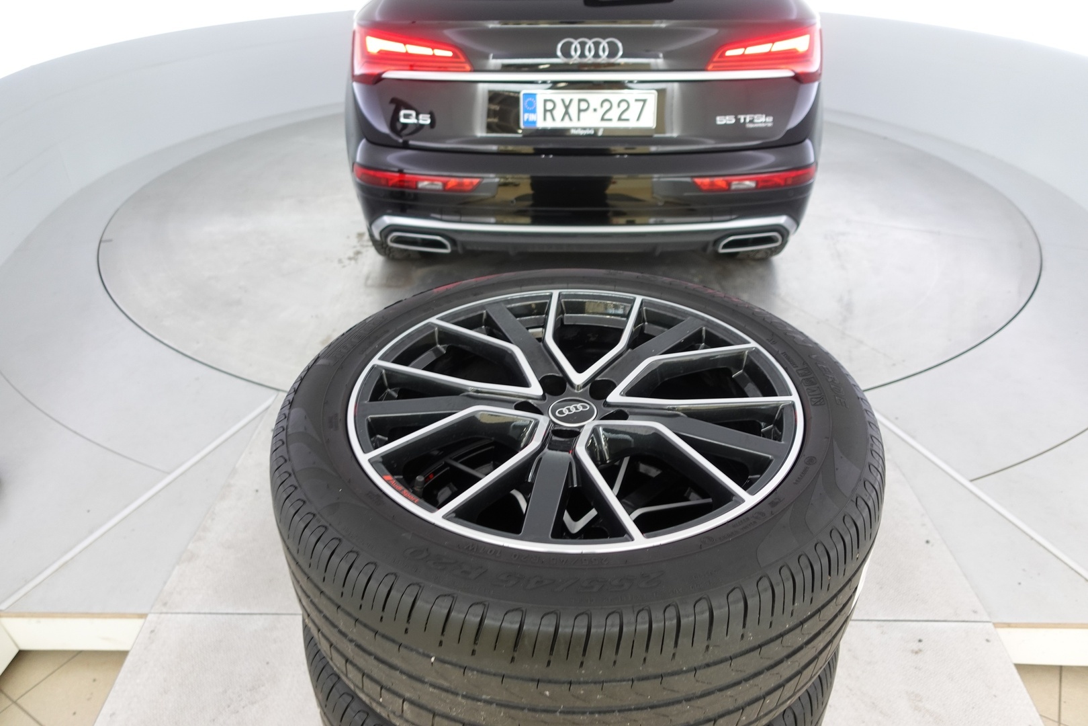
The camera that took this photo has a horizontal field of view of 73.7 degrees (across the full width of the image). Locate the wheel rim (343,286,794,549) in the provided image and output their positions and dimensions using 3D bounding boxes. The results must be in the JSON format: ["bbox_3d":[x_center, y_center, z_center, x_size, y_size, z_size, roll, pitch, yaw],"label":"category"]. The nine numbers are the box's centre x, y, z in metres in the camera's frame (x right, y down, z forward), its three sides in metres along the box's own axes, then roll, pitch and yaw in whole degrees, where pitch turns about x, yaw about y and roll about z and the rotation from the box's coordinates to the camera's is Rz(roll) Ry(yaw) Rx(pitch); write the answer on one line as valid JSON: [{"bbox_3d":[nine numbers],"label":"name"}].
[{"bbox_3d":[0.038,0.119,0.950,0.540,0.208,0.540,-1,32,0],"label":"wheel rim"}]

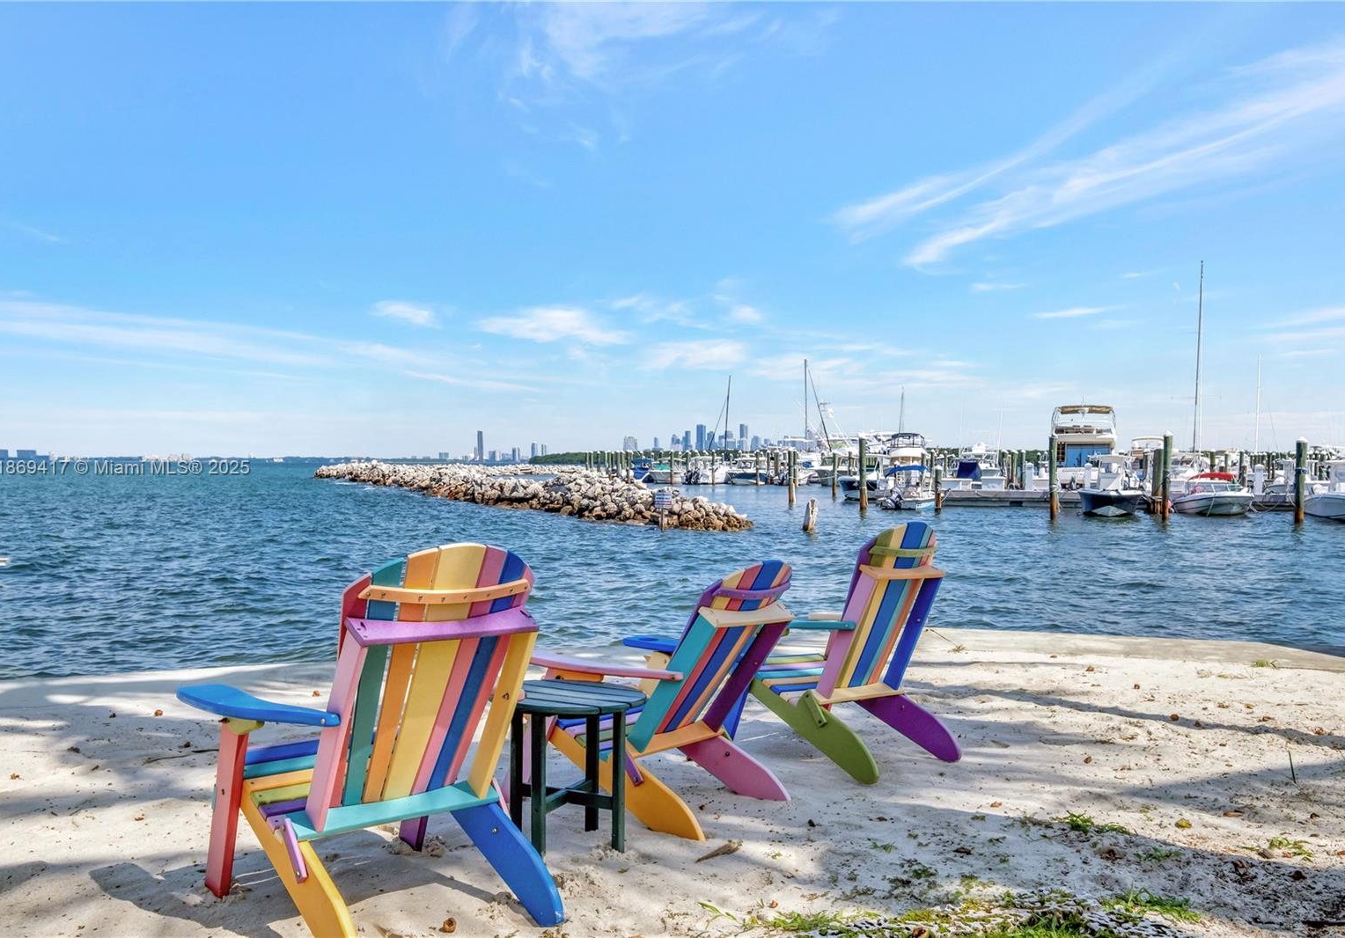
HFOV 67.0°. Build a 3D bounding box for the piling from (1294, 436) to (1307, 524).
[{"bbox_3d":[21.097,0.370,34.174,0.340,2.946,0.340,0,0,0],"label":"piling"}]

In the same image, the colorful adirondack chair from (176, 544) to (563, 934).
[{"bbox_3d":[-0.773,0.684,2.735,0.805,0.994,0.877,2,-3,-42],"label":"colorful adirondack chair"}]

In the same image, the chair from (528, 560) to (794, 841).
[{"bbox_3d":[-0.039,0.762,3.704,0.877,0.994,0.805,6,0,37],"label":"chair"}]

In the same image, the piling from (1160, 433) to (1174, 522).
[{"bbox_3d":[17.072,0.279,35.059,0.310,3.084,0.310,0,0,0],"label":"piling"}]

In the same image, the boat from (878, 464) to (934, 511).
[{"bbox_3d":[10.208,0.837,43.797,1.900,2.150,5.200,0,0,25],"label":"boat"}]

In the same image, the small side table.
[{"bbox_3d":[-0.348,0.965,3.291,0.496,0.471,0.496,2,-2,-22],"label":"small side table"}]

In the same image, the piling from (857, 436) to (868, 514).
[{"bbox_3d":[7.635,0.176,40.735,0.300,3.140,0.300,0,0,0],"label":"piling"}]

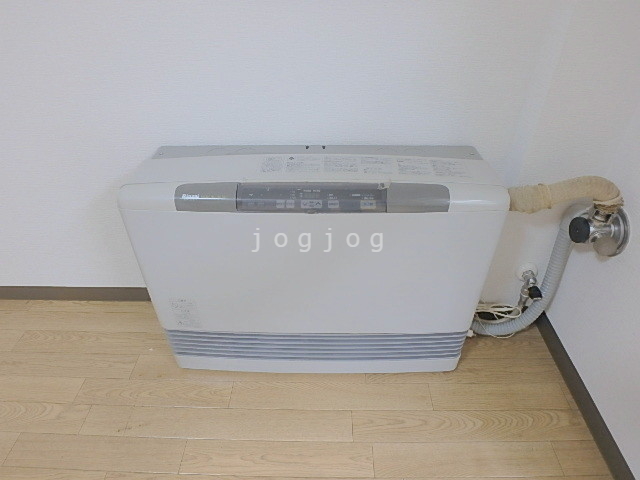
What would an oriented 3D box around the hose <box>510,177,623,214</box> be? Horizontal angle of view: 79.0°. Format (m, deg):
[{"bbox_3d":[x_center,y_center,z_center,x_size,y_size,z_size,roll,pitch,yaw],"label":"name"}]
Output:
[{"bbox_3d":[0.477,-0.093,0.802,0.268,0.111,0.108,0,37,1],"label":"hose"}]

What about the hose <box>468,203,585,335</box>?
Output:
[{"bbox_3d":[0.516,0.082,0.985,0.185,0.473,0.079,0,37,1],"label":"hose"}]

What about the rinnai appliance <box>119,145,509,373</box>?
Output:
[{"bbox_3d":[-0.010,0.061,0.934,0.710,0.549,0.232,0,37,1],"label":"rinnai appliance"}]

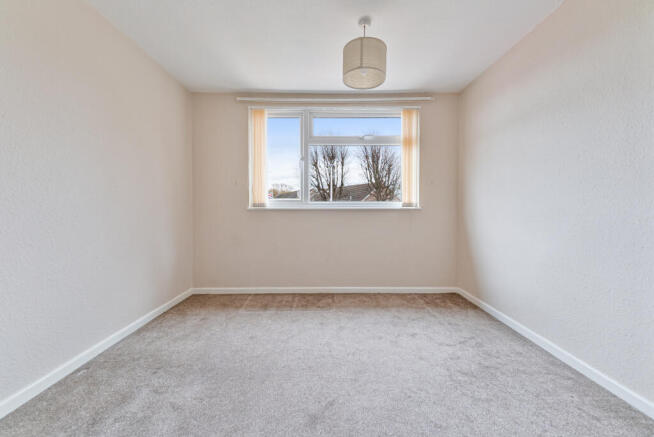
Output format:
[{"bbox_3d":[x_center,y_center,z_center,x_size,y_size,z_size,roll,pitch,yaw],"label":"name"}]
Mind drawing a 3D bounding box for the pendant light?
[{"bbox_3d":[0.272,-1.209,1.827,0.304,0.407,0.304,0,2,0],"label":"pendant light"}]

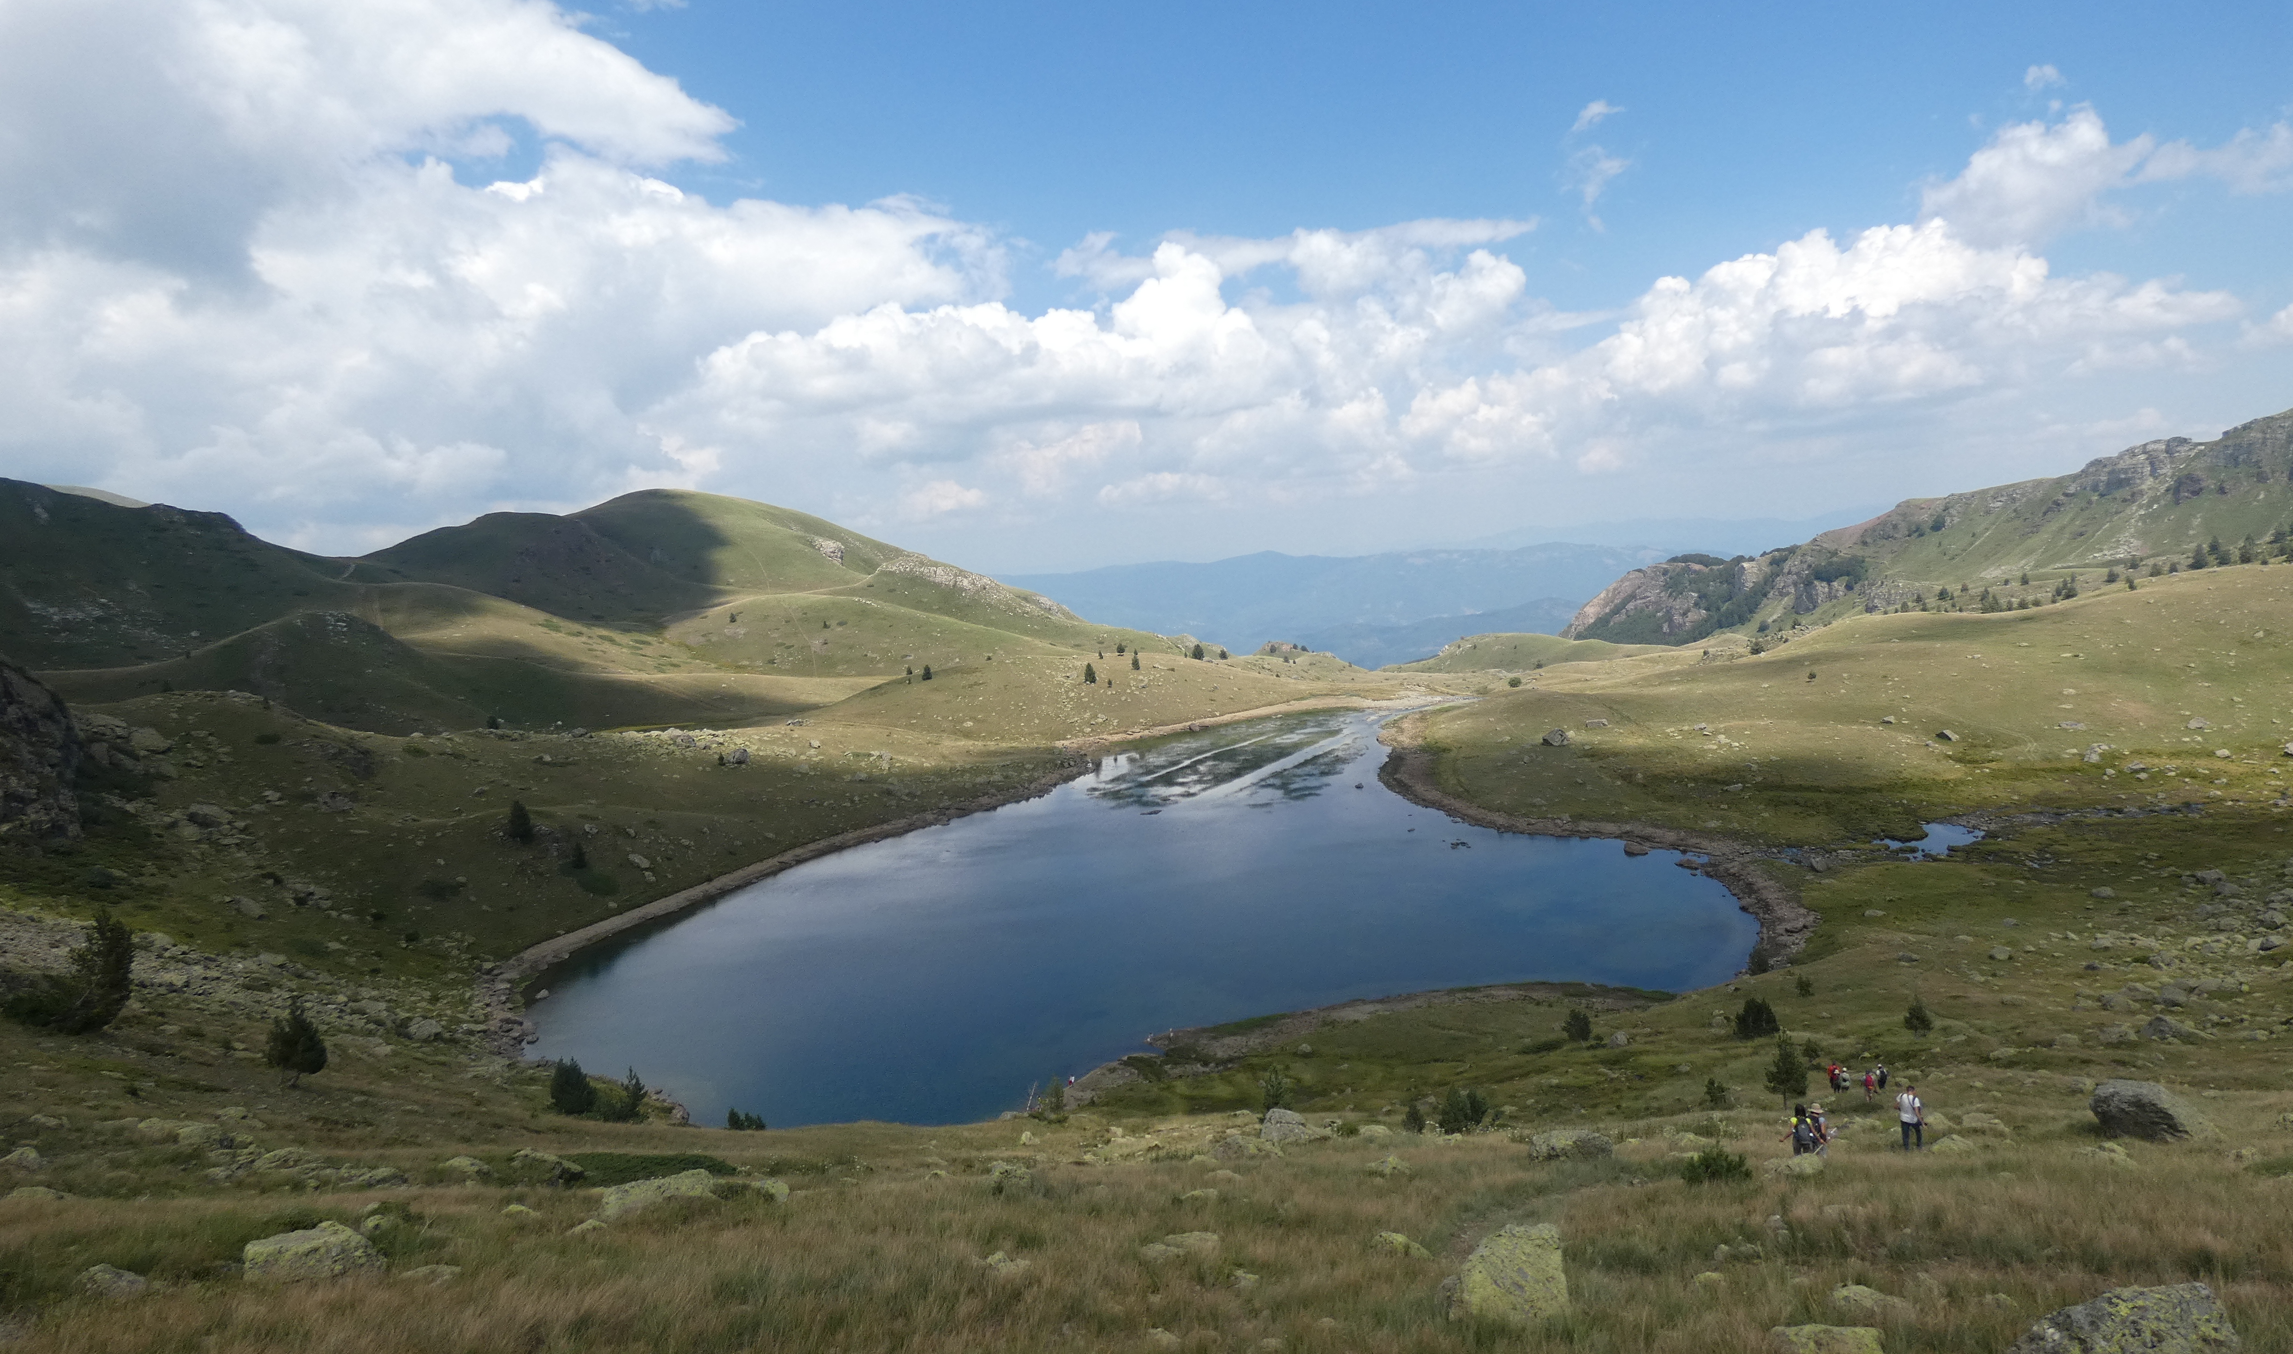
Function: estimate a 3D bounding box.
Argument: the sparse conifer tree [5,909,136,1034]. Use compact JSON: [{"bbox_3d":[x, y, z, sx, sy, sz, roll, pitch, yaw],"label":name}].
[{"bbox_3d":[-60.191,16.461,74.000,6.100,6.800,4.800,-5,8,-40],"label":"sparse conifer tree"}]

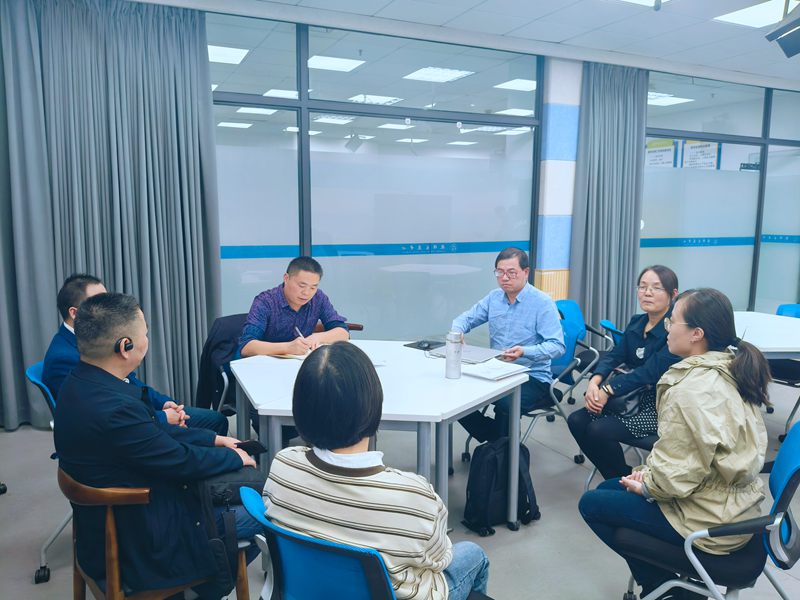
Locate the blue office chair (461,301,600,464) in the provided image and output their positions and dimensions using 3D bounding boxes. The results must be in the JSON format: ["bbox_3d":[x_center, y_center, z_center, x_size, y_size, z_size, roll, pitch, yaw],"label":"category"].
[{"bbox_3d":[0.793,0.531,3.760,0.580,0.910,0.600,9,12,43],"label":"blue office chair"}]

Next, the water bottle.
[{"bbox_3d":[0.243,0.249,2.825,0.071,0.225,0.071,-3,9,-23],"label":"water bottle"}]

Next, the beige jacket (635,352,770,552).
[{"bbox_3d":[0.998,0.479,2.023,0.460,0.630,0.480,5,10,25],"label":"beige jacket"}]

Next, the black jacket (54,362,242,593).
[{"bbox_3d":[-0.734,0.485,1.786,0.500,0.620,0.560,8,11,39],"label":"black jacket"}]

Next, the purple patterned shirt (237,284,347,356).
[{"bbox_3d":[-0.646,0.188,3.543,0.560,0.560,0.420,-5,10,-35],"label":"purple patterned shirt"}]

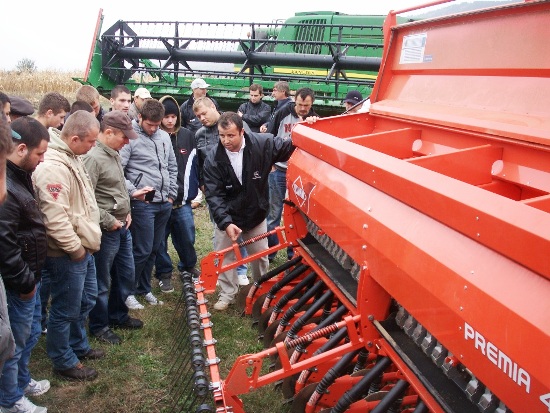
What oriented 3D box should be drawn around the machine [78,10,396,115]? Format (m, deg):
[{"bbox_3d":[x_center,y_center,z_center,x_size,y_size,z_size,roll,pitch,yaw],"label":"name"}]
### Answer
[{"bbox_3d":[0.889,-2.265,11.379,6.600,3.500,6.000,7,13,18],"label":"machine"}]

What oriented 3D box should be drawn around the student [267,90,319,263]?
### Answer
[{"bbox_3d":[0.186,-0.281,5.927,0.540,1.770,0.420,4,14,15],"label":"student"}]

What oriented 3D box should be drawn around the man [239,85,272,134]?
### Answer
[{"bbox_3d":[-0.267,-0.749,7.851,0.520,1.750,0.360,5,15,19],"label":"man"}]

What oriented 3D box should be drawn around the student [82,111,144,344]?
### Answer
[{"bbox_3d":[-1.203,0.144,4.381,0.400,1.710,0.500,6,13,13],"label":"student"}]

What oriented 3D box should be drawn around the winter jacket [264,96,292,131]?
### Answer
[{"bbox_3d":[0.057,-1.032,7.400,0.420,0.720,0.520,-1,13,-15],"label":"winter jacket"}]

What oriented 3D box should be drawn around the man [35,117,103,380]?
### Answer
[{"bbox_3d":[-1.353,0.235,3.890,0.420,1.730,0.520,6,13,13],"label":"man"}]

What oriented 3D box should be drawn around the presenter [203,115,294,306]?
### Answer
[{"bbox_3d":[-0.195,0.049,4.886,0.750,1.630,0.640,4,15,17],"label":"presenter"}]

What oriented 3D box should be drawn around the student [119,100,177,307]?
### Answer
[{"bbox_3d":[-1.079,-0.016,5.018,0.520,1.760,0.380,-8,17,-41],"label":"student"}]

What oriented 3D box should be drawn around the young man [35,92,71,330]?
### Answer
[{"bbox_3d":[-1.672,0.080,4.400,0.380,1.780,0.500,3,12,2],"label":"young man"}]

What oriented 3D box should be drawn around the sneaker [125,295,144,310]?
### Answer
[{"bbox_3d":[-1.213,0.794,5.040,0.105,0.110,0.290,-10,17,-35],"label":"sneaker"}]

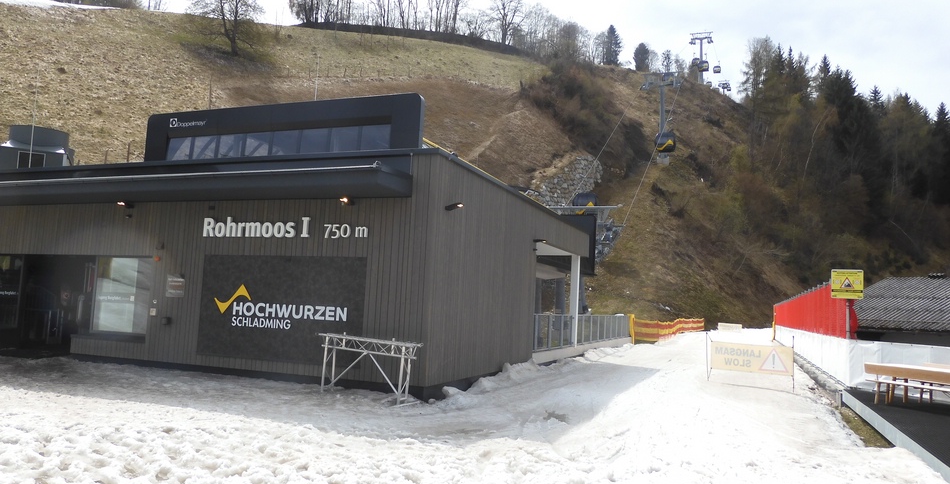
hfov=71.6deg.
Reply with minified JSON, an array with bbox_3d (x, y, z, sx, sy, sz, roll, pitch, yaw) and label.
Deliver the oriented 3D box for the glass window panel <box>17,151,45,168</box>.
[{"bbox_3d":[-14.836,-2.690,21.995,0.780,0.640,0.060,6,-6,-30],"label":"glass window panel"}]

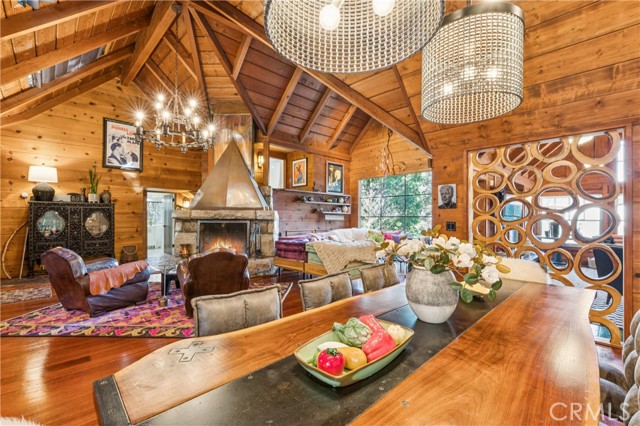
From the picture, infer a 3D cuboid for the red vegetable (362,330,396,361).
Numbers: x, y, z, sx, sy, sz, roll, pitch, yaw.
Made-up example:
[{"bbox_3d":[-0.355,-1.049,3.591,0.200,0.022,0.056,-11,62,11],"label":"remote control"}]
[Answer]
[{"bbox_3d":[0.215,0.485,1.030,0.100,0.090,0.120,0,0,37],"label":"red vegetable"}]

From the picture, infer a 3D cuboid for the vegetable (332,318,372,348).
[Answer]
[{"bbox_3d":[0.128,0.470,1.107,0.150,0.100,0.105,0,0,32],"label":"vegetable"}]

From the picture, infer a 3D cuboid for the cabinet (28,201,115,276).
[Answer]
[{"bbox_3d":[-6.030,0.570,6.980,1.550,1.660,0.450,0,0,-44],"label":"cabinet"}]

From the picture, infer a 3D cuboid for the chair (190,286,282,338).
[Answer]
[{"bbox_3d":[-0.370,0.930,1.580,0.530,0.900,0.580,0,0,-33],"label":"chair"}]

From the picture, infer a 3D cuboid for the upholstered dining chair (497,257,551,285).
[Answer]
[{"bbox_3d":[1.860,0.930,2.800,0.600,0.940,0.600,0,0,43],"label":"upholstered dining chair"}]

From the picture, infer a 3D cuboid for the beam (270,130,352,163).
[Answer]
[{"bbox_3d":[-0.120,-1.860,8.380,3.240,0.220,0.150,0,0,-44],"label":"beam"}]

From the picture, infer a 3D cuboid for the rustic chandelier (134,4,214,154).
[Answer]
[{"bbox_3d":[-2.217,-2.135,4.420,1.080,2.170,1.080,0,0,-44],"label":"rustic chandelier"}]

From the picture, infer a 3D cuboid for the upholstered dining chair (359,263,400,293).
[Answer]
[{"bbox_3d":[0.660,0.860,2.100,0.480,0.860,0.580,0,0,-44],"label":"upholstered dining chair"}]

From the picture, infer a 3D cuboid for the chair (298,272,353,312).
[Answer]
[{"bbox_3d":[0.235,0.950,2.020,0.530,0.900,0.600,0,0,-42],"label":"chair"}]

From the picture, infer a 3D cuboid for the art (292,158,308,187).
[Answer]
[{"bbox_3d":[-0.614,-1.243,8.880,0.035,0.840,0.740,0,0,-44],"label":"art"}]

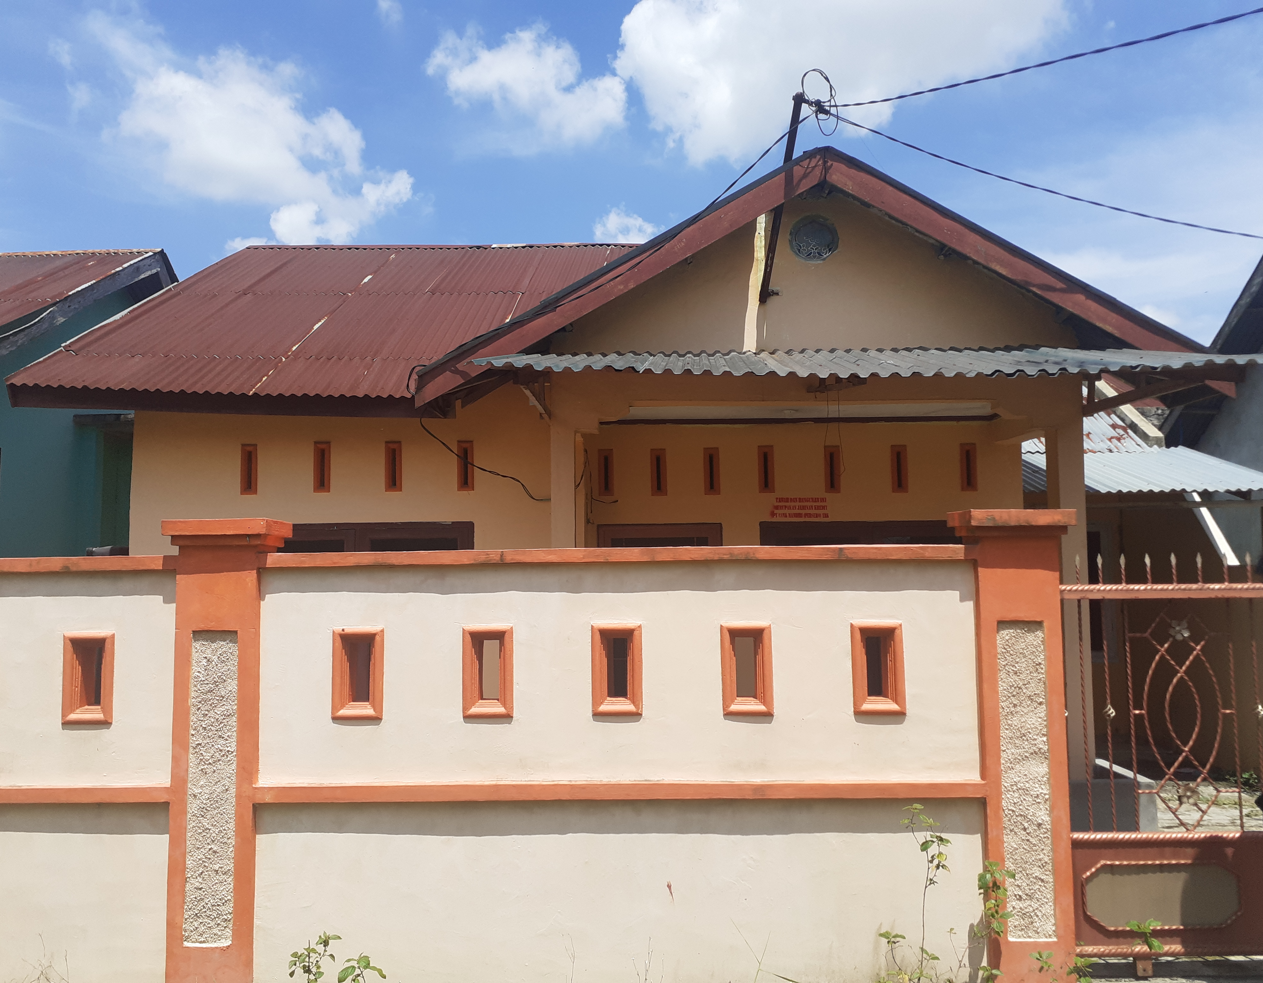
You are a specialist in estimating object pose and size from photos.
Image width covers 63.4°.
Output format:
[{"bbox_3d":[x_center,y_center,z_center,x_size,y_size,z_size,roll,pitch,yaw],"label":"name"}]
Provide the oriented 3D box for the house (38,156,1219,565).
[{"bbox_3d":[-0.093,-0.044,9.331,7.480,4.780,7.200,-1,-4,1],"label":"house"}]

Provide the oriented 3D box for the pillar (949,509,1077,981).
[{"bbox_3d":[1.414,0.921,3.739,0.376,1.701,0.290,-1,-4,1],"label":"pillar"}]

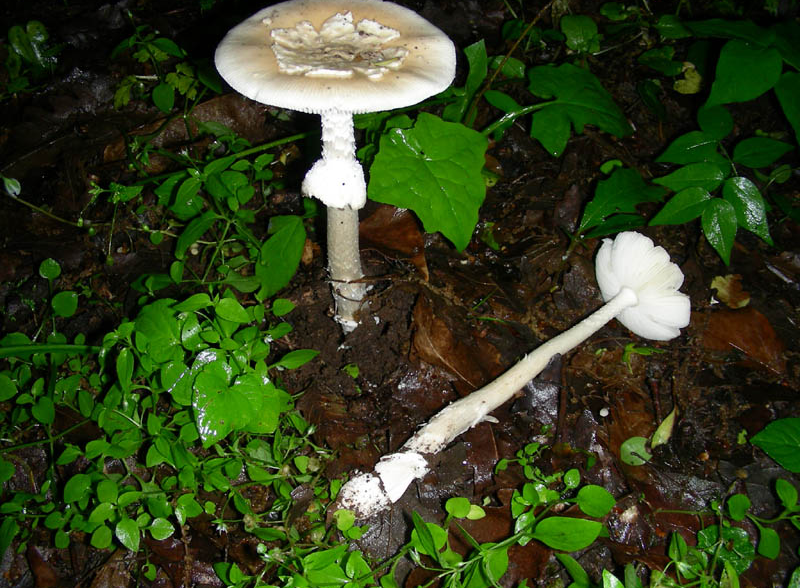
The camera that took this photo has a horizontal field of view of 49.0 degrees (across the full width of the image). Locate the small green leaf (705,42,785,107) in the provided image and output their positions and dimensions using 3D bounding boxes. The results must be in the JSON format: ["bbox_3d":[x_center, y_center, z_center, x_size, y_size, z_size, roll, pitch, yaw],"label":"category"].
[{"bbox_3d":[0.226,-0.146,0.589,0.067,0.010,0.046,-39,68,-13],"label":"small green leaf"}]

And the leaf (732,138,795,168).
[{"bbox_3d":[0.255,-0.099,0.616,0.042,0.005,0.025,-6,58,7],"label":"leaf"}]

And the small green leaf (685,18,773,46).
[{"bbox_3d":[0.234,-0.187,0.627,0.060,0.009,0.047,10,41,11],"label":"small green leaf"}]

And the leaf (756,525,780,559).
[{"bbox_3d":[0.172,0.116,0.409,0.010,0.003,0.015,-7,52,6],"label":"leaf"}]

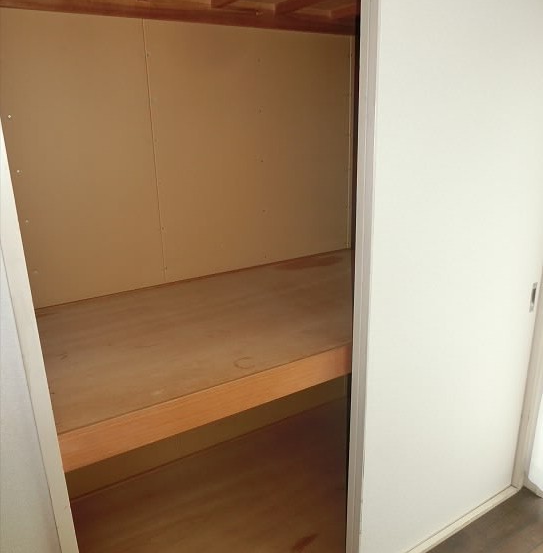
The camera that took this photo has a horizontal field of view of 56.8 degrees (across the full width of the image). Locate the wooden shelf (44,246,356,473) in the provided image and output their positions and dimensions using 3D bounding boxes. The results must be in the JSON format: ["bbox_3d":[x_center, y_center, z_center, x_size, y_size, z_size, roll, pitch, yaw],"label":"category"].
[{"bbox_3d":[0.004,0.130,1.746,1.593,0.088,0.843,-11,20,-30],"label":"wooden shelf"}]

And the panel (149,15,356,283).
[{"bbox_3d":[-0.031,-0.502,2.061,0.925,0.937,0.020,-11,20,-30],"label":"panel"}]

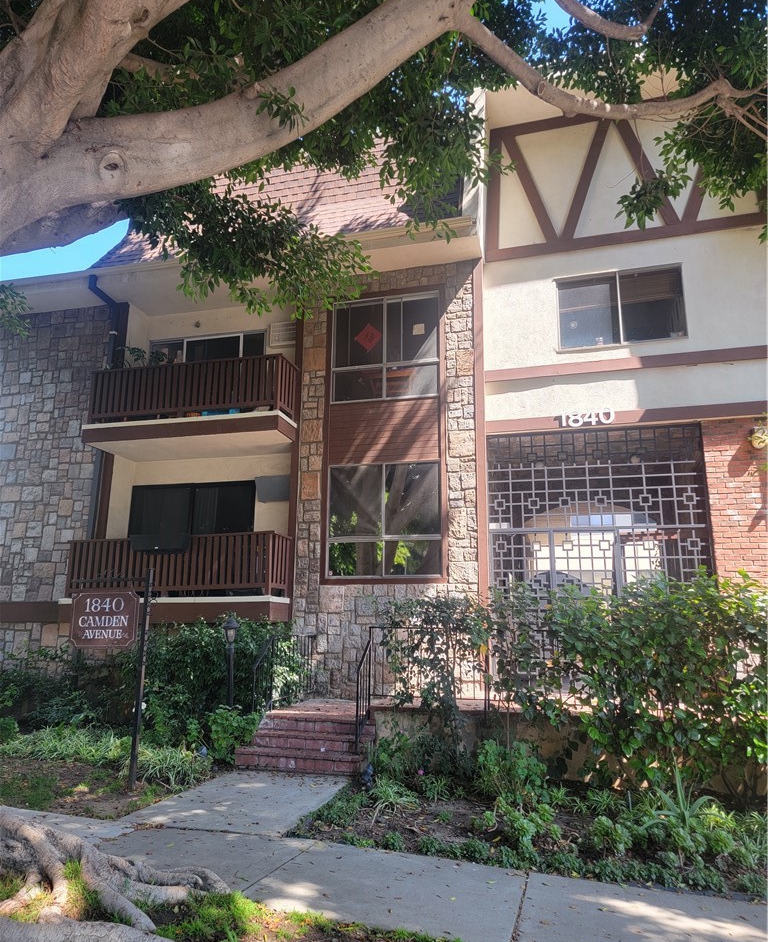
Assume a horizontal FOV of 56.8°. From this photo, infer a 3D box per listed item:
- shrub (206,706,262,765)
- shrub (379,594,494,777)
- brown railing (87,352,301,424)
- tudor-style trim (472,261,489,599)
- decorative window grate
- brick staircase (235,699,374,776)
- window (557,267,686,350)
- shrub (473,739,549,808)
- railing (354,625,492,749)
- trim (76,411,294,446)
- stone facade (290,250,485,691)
[{"bbox_3d":[-1.612,2.841,7.648,0.533,0.557,0.520,-3,-12,15],"label":"shrub"},{"bbox_3d":[0.542,2.187,7.421,1.149,1.789,0.750,-3,-12,15],"label":"shrub"},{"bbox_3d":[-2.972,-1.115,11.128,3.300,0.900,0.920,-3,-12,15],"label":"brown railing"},{"bbox_3d":[1.372,-0.413,9.950,0.160,5.530,0.120,-3,-12,15],"label":"tudor-style trim"},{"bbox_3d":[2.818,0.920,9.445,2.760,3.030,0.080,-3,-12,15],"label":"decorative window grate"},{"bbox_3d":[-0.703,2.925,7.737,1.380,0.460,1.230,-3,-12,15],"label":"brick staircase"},{"bbox_3d":[3.266,-2.259,9.844,1.690,1.060,0.100,-3,-12,15],"label":"window"},{"bbox_3d":[1.115,2.640,6.285,0.667,0.500,0.600,-3,-12,15],"label":"shrub"},{"bbox_3d":[0.417,2.327,7.655,1.320,1.250,0.620,-3,-12,15],"label":"railing"},{"bbox_3d":[-3.020,-0.569,10.887,3.320,0.290,0.700,-3,-12,15],"label":"trim"},{"bbox_3d":[0.040,0.068,10.377,2.700,6.250,0.300,-3,-12,15],"label":"stone facade"}]

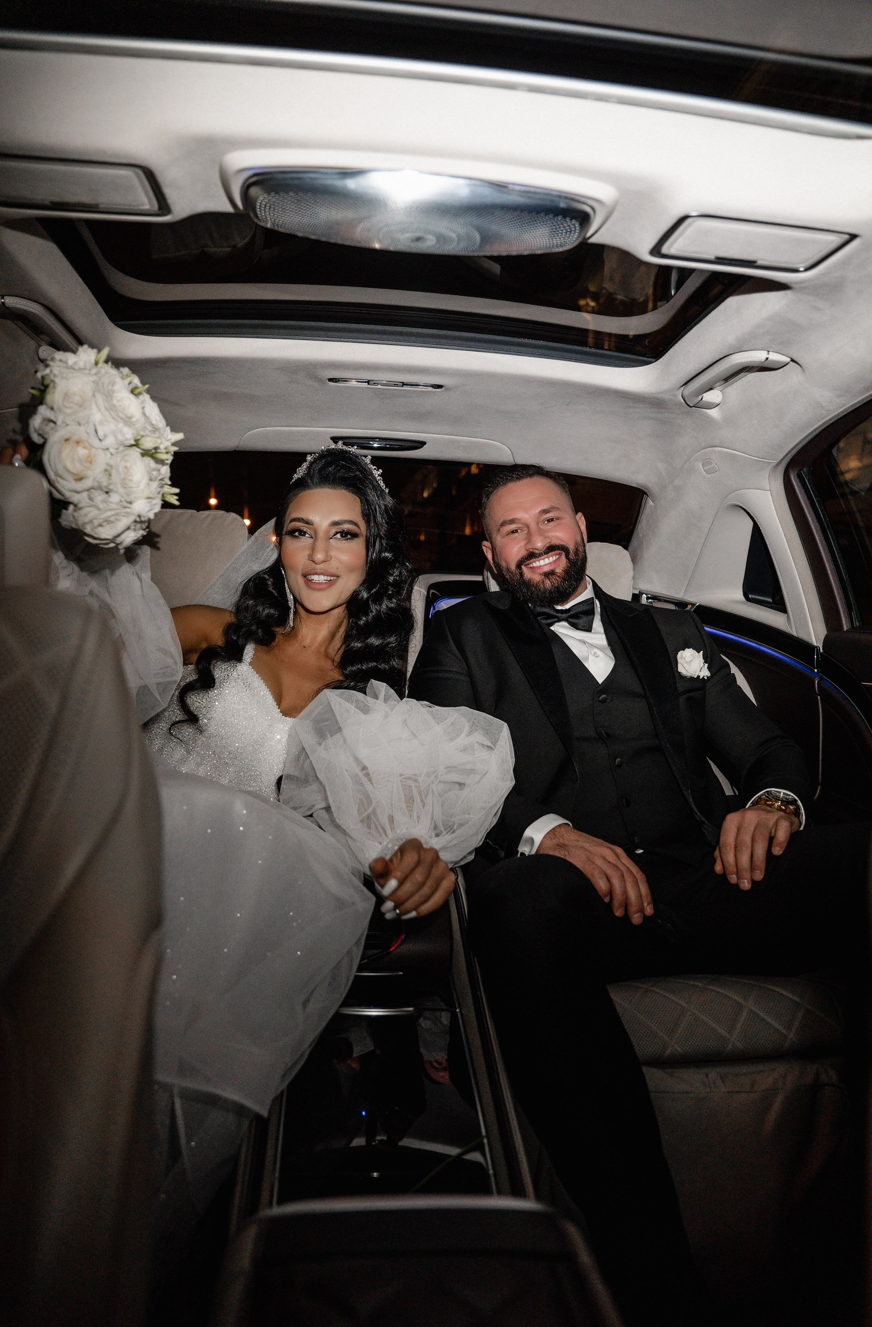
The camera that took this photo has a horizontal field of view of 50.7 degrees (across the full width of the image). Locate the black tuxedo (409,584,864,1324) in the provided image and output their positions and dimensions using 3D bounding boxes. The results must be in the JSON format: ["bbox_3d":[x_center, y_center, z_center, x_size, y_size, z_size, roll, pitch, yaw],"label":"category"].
[{"bbox_3d":[0.275,0.230,1.320,0.660,1.150,0.900,2,0,2],"label":"black tuxedo"}]

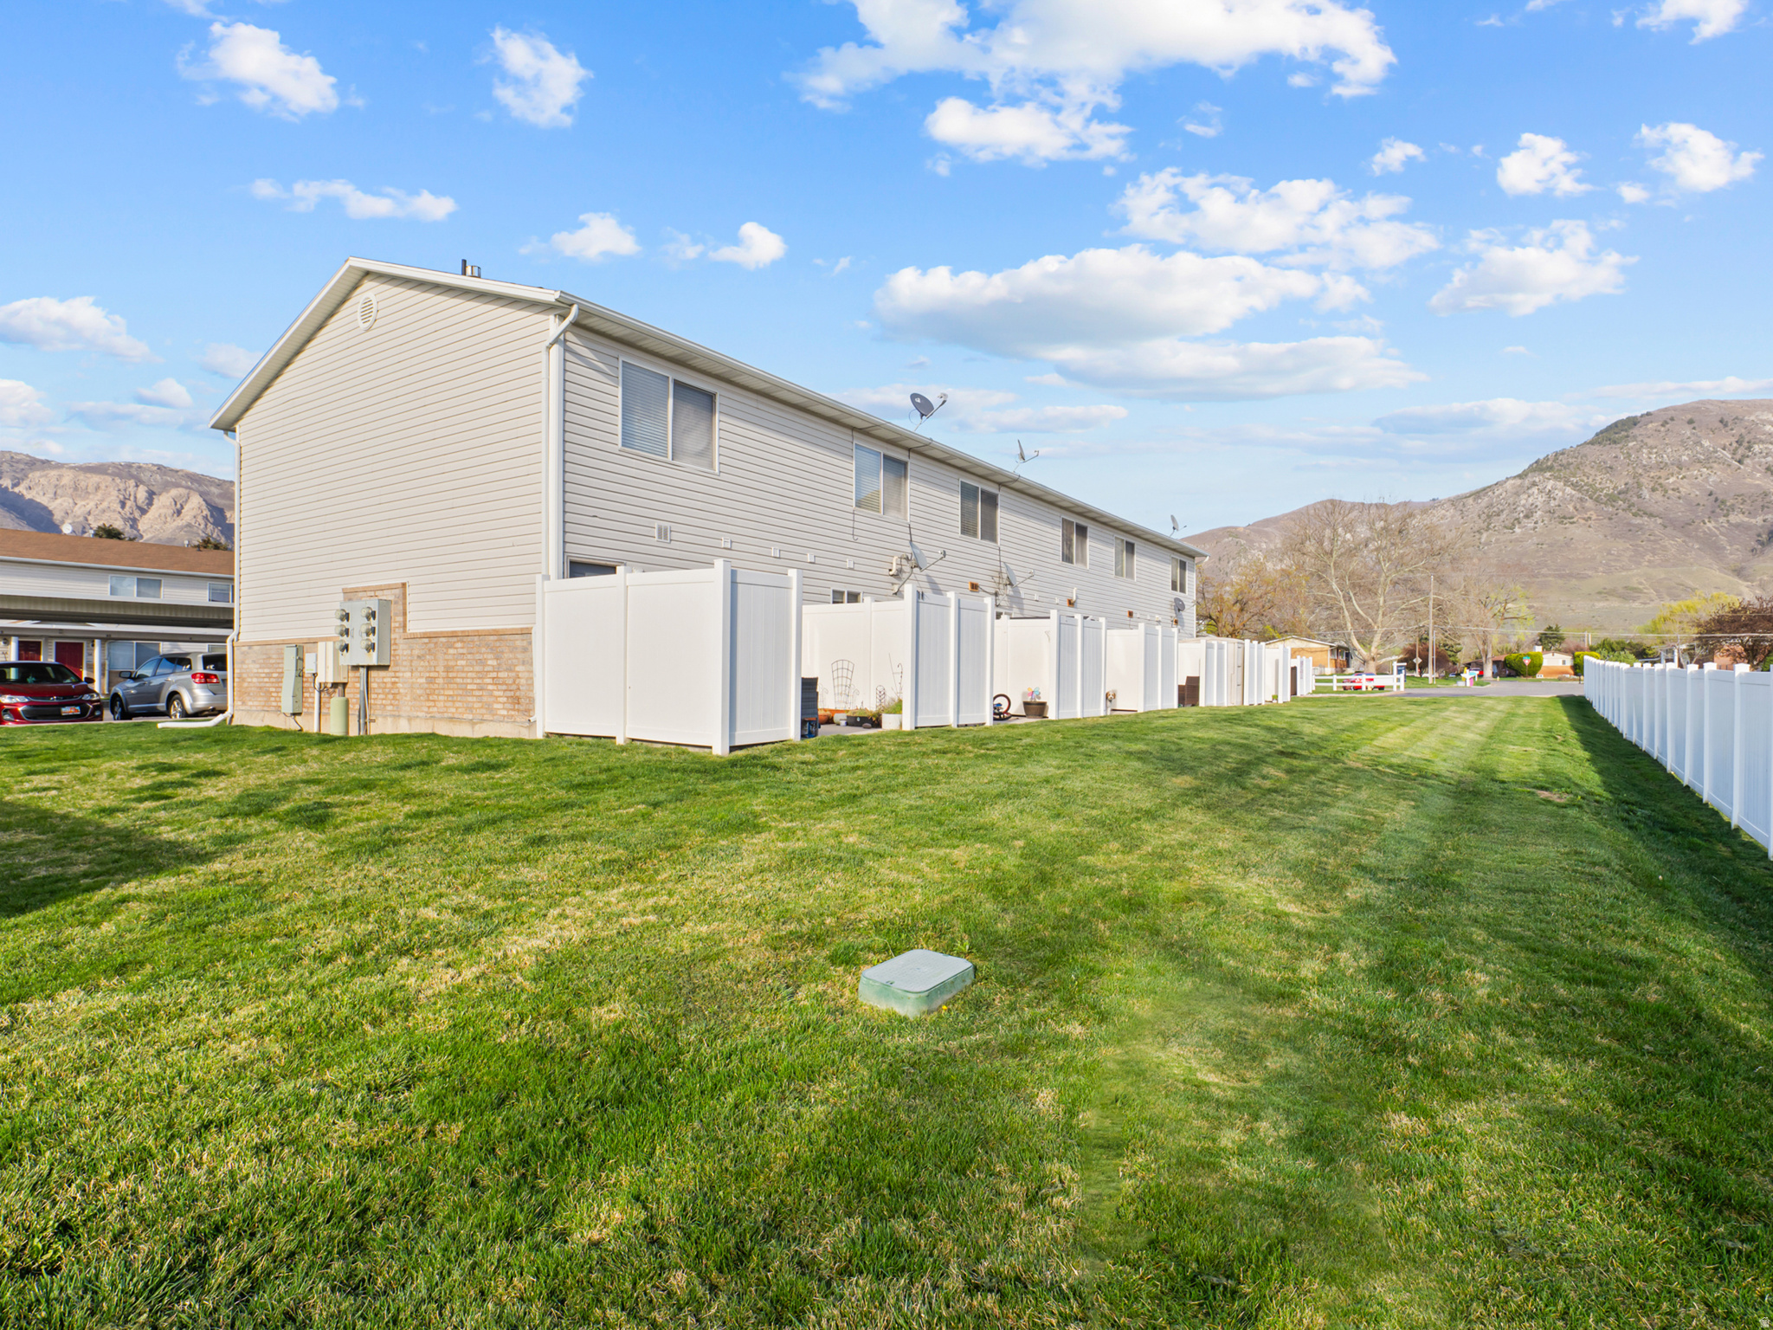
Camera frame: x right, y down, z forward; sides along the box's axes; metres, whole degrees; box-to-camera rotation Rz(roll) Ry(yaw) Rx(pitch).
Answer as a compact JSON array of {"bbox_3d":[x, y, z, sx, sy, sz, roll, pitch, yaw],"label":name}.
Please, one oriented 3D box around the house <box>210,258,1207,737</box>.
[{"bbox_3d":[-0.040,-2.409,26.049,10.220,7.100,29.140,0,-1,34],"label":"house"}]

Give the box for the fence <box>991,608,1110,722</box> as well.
[{"bbox_3d":[2.494,0.019,18.698,3.150,2.000,2.599,0,-1,34],"label":"fence"}]

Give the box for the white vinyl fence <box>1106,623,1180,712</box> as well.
[{"bbox_3d":[5.263,0.092,22.825,3.150,1.990,2.821,0,-1,34],"label":"white vinyl fence"}]

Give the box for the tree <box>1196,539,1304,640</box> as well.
[{"bbox_3d":[34.177,-4.958,88.000,11.899,12.692,11.500,0,-1,0],"label":"tree"}]

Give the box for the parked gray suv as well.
[{"bbox_3d":[-17.718,0.527,23.511,4.890,1.690,1.880,0,-1,29],"label":"parked gray suv"}]

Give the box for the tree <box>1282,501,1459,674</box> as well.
[{"bbox_3d":[43.918,-7.004,84.000,16.280,16.154,14.500,0,-1,0],"label":"tree"}]

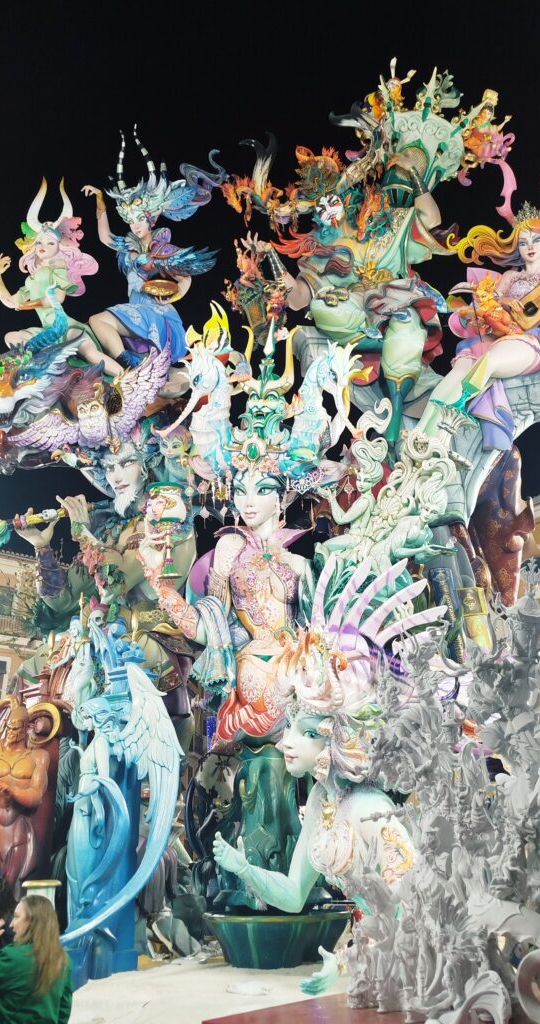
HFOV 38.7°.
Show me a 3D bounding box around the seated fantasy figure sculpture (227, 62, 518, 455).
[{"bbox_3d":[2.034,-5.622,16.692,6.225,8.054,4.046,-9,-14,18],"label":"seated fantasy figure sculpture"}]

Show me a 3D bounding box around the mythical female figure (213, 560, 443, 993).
[{"bbox_3d":[0.765,3.149,9.935,3.087,5.068,2.685,16,-31,-26],"label":"mythical female figure"}]

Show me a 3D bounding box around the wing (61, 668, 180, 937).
[{"bbox_3d":[-1.924,3.702,10.046,1.433,3.358,1.791,22,-34,-35],"label":"wing"}]

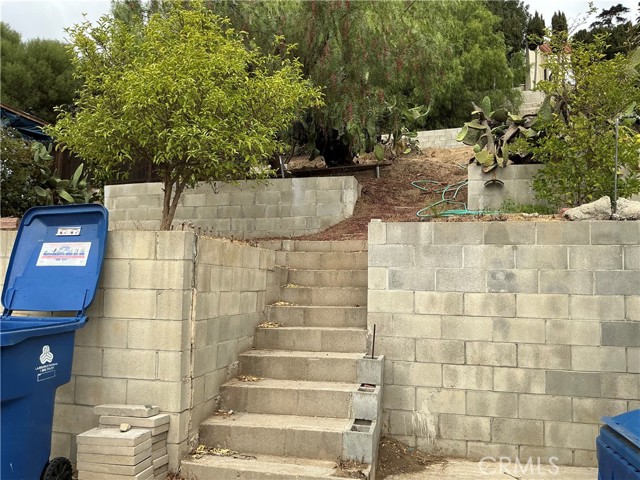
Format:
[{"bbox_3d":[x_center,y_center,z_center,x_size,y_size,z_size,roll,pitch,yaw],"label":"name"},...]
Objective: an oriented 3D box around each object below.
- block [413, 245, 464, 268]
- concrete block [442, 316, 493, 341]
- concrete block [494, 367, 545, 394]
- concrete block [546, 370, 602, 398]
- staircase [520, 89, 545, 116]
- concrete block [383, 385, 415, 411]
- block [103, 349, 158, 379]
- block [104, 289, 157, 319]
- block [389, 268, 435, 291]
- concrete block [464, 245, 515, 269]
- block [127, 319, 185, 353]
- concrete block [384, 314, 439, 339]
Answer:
[{"bbox_3d":[1.037,0.146,4.526,0.395,0.193,0.175,0,-3,14],"label":"block"},{"bbox_3d":[1.263,0.749,4.445,0.395,0.193,0.190,0,-3,14],"label":"concrete block"},{"bbox_3d":[1.655,1.155,4.327,0.395,0.193,0.190,0,-3,14],"label":"concrete block"},{"bbox_3d":[2.033,1.143,4.203,0.395,0.195,0.195,0,-3,11],"label":"concrete block"},{"bbox_3d":[7.676,-4.912,19.300,1.100,1.150,1.300,1,-5,6],"label":"staircase"},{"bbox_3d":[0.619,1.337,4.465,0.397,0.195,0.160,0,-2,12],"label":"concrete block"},{"bbox_3d":[-1.289,0.854,3.653,0.395,0.195,0.195,0,-3,11],"label":"block"},{"bbox_3d":[-1.296,0.447,3.675,0.395,0.195,0.195,0,-3,11],"label":"block"},{"bbox_3d":[0.802,0.342,4.492,0.395,0.195,0.195,0,-3,11],"label":"block"},{"bbox_3d":[1.442,0.143,4.427,0.395,0.193,0.175,0,-3,14],"label":"concrete block"},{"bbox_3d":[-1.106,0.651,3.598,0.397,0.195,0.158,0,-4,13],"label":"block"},{"bbox_3d":[0.842,0.742,4.464,0.395,0.195,0.195,0,-3,11],"label":"concrete block"}]

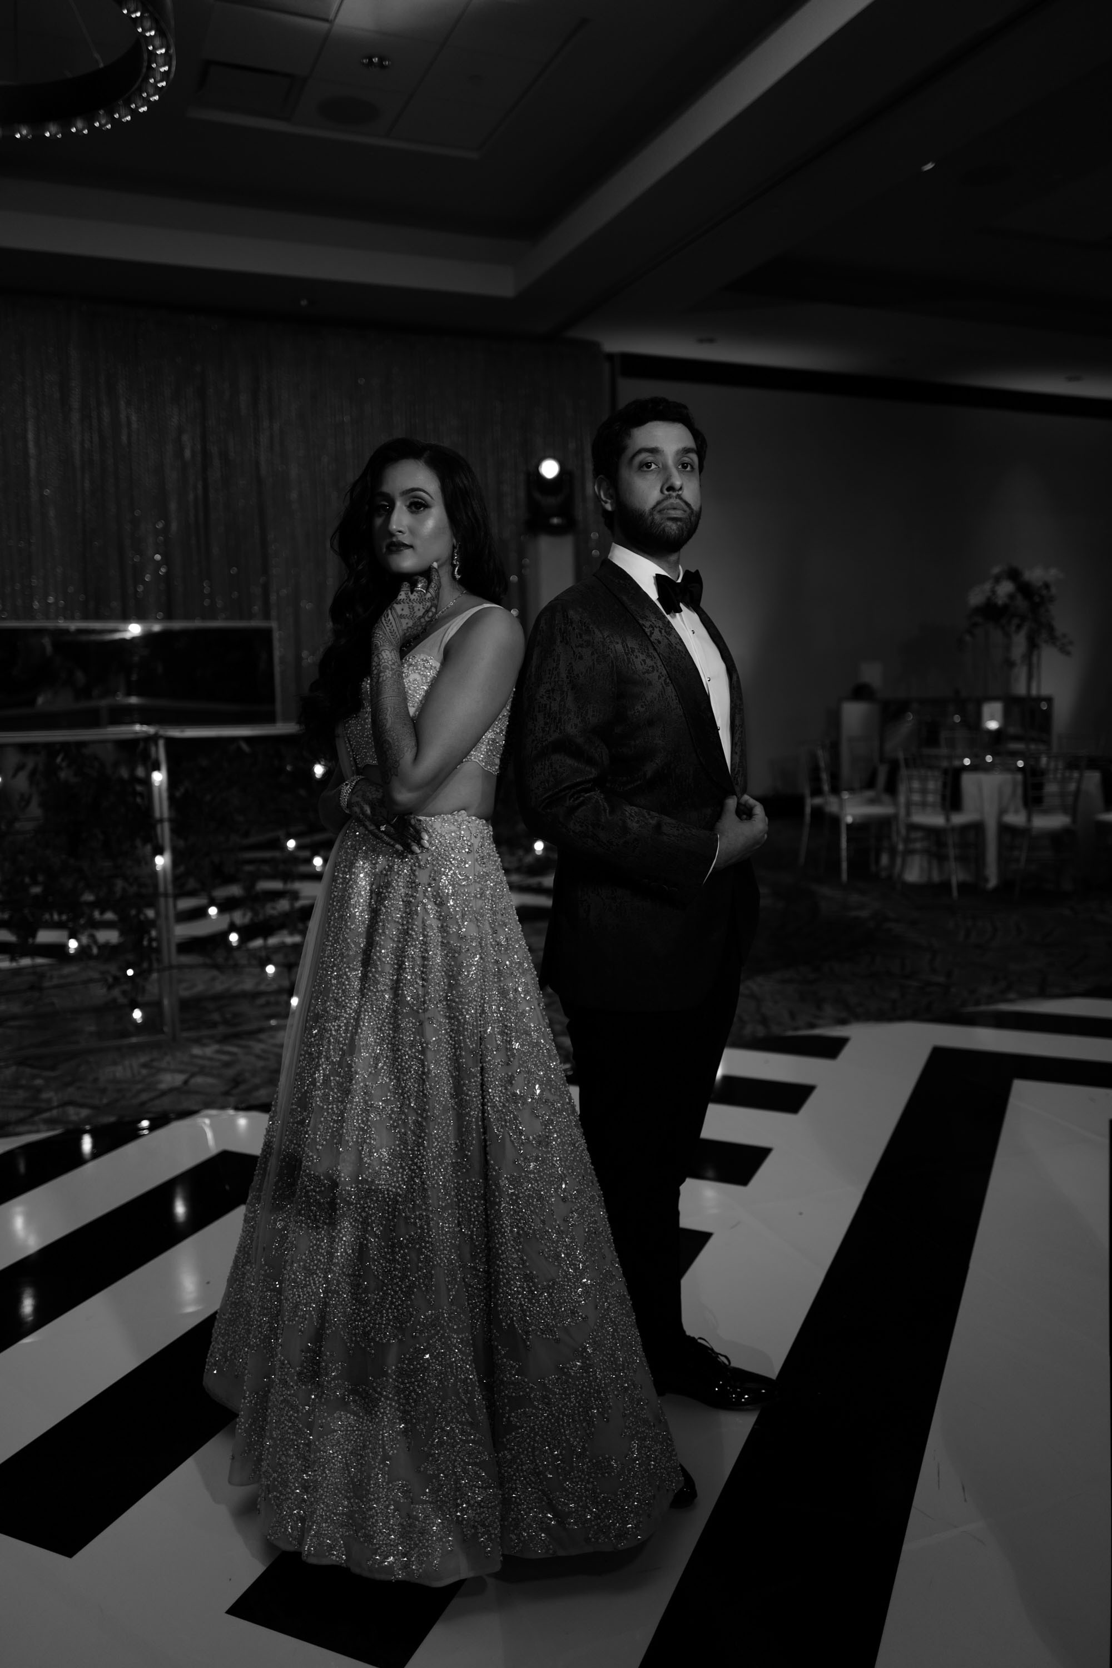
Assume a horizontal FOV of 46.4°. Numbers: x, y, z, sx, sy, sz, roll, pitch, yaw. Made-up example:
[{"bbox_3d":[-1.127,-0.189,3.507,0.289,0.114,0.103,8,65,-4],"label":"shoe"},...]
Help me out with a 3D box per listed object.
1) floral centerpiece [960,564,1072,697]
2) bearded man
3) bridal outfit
[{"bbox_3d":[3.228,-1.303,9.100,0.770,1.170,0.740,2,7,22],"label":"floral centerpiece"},{"bbox_3d":[0.159,0.176,2.247,0.430,1.806,0.530,3,8,32],"label":"bearded man"},{"bbox_3d":[-0.210,0.338,2.245,0.800,1.457,0.860,-7,9,-42],"label":"bridal outfit"}]

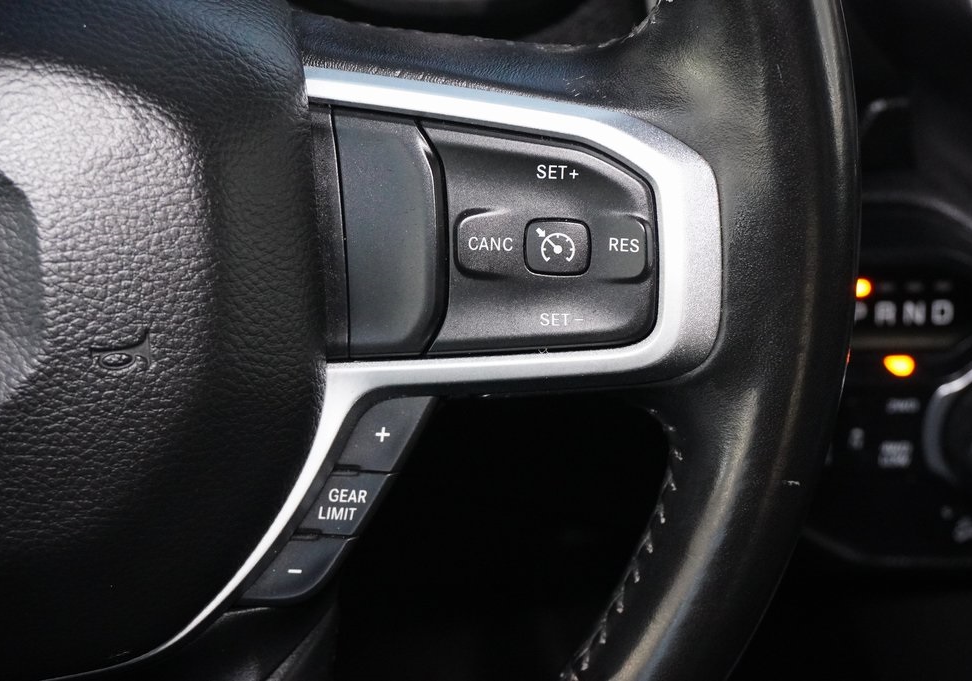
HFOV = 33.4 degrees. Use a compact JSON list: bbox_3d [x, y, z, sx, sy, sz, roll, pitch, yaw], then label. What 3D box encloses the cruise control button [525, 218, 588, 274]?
[{"bbox_3d":[0.015,-0.020,0.338,0.013,0.011,0.004,1,-2,3],"label":"cruise control button"}]

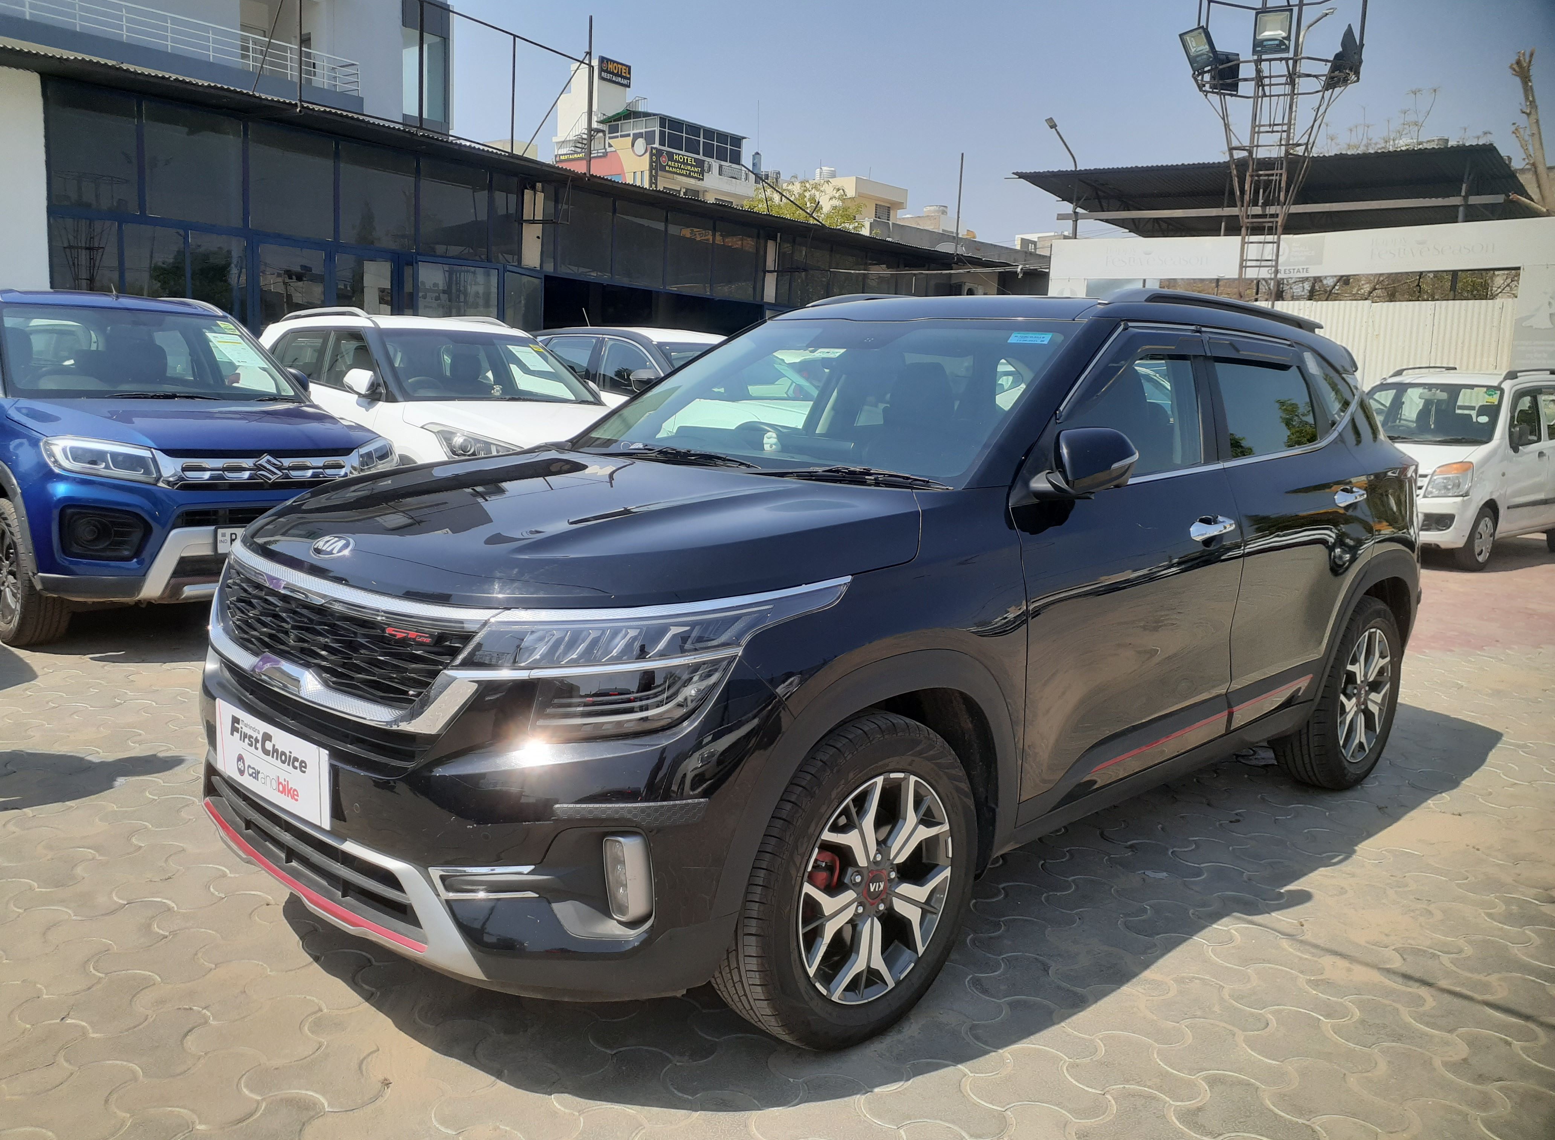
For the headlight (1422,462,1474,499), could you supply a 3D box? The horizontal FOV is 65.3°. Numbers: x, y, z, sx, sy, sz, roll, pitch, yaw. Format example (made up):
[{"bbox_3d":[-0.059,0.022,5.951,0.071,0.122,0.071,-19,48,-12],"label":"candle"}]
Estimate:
[{"bbox_3d":[5.510,-0.714,9.948,0.240,0.280,0.310,-7,13,-42],"label":"headlight"}]

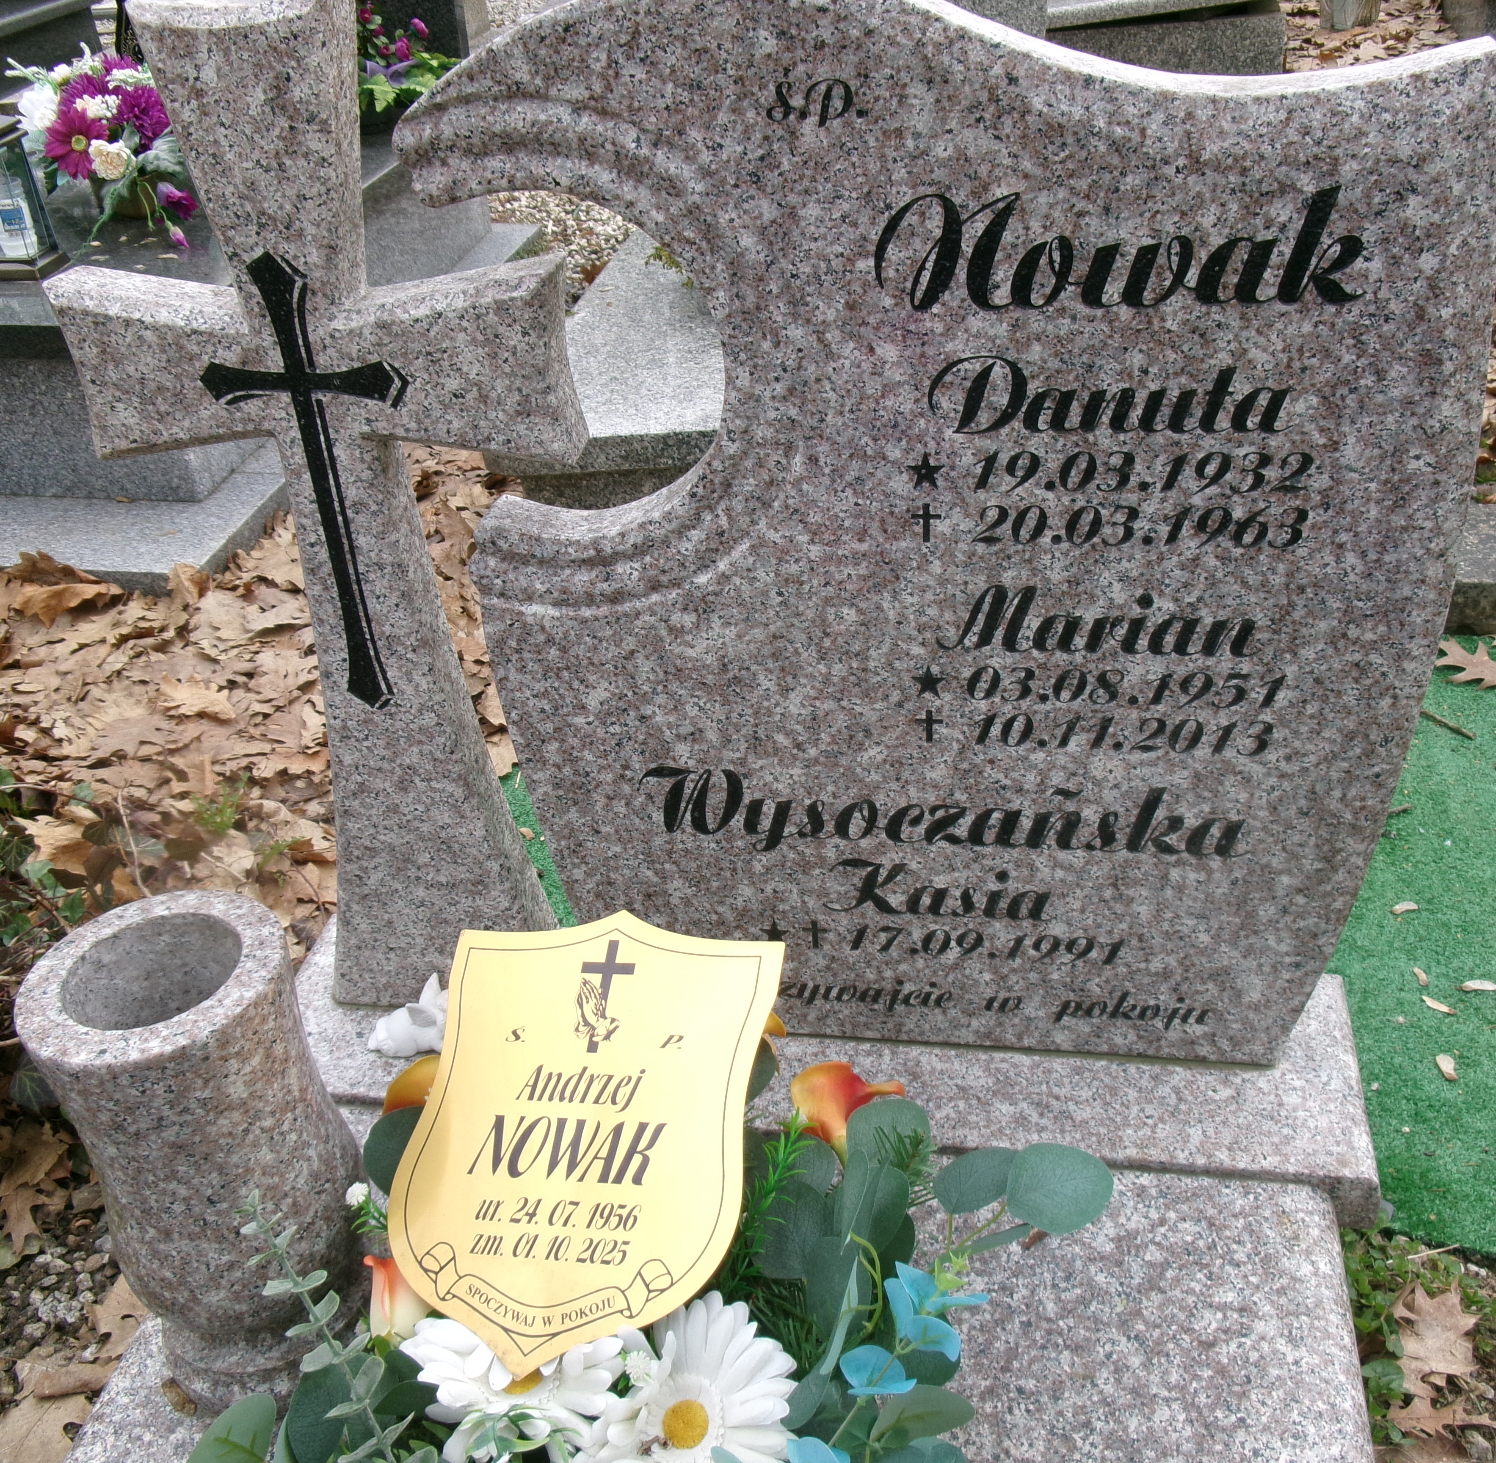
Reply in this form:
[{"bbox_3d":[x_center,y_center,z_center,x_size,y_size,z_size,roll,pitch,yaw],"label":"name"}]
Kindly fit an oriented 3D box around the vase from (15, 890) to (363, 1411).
[{"bbox_3d":[-0.342,0.283,1.028,0.156,0.331,0.156,1,33,11],"label":"vase"}]

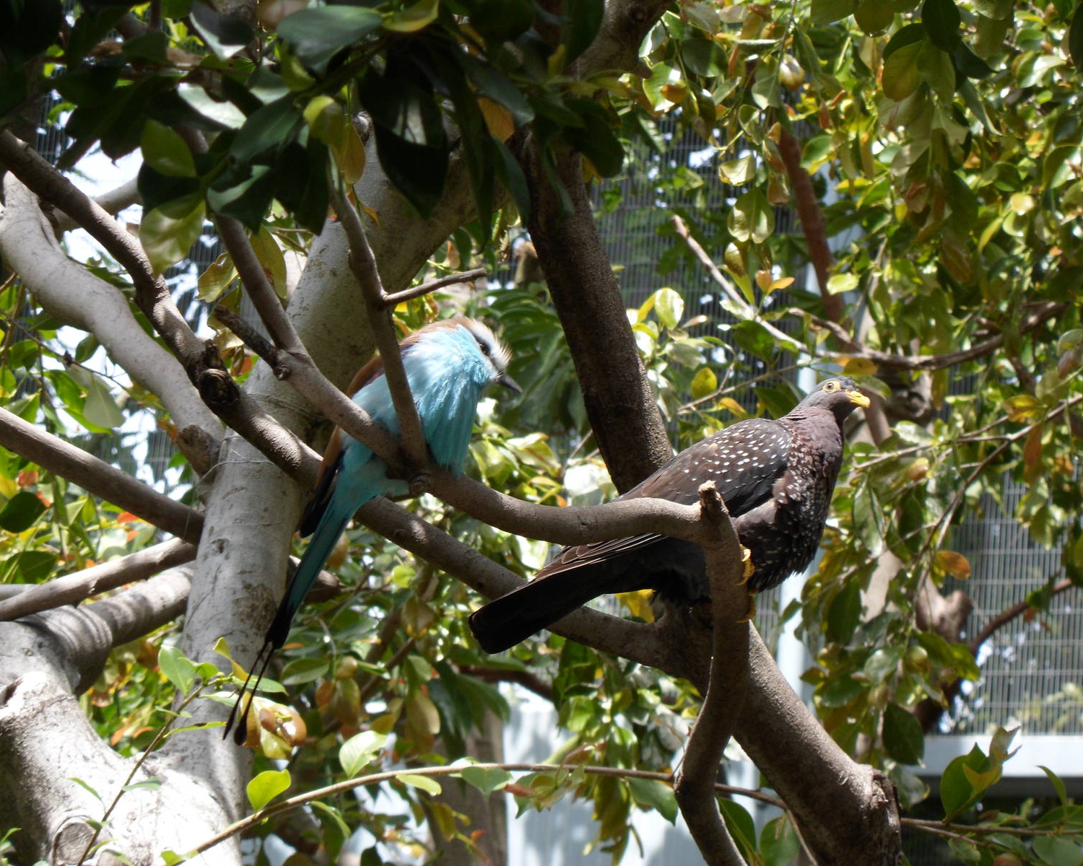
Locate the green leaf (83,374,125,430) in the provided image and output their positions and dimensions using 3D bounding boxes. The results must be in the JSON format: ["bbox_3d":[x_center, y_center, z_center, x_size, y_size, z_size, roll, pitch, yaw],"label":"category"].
[{"bbox_3d":[-0.374,-0.026,7.691,0.034,0.050,0.011,-15,18,-1],"label":"green leaf"}]

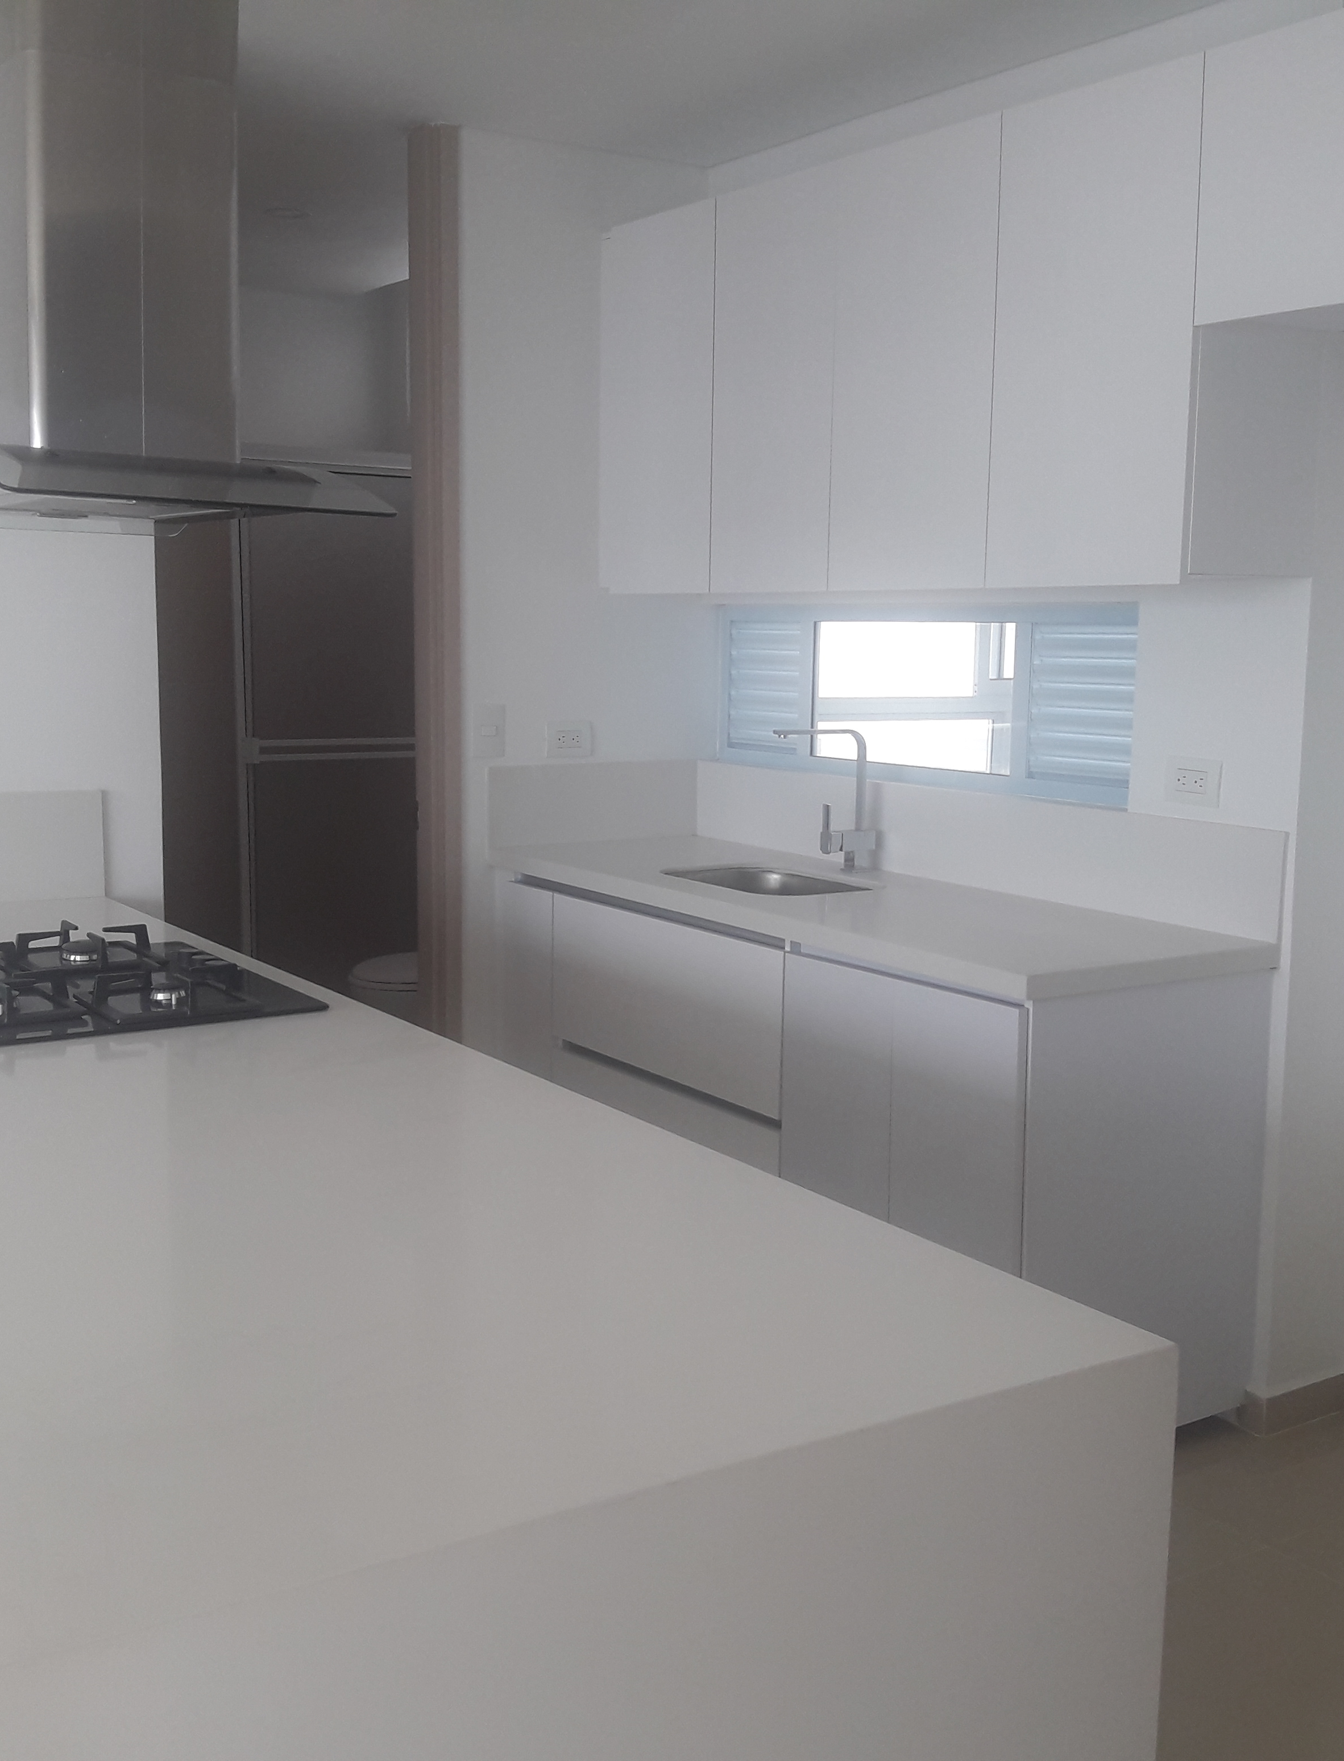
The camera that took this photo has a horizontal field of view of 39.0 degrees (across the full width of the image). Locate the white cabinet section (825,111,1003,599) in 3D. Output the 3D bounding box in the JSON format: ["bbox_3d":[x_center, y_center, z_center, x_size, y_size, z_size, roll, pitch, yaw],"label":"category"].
[{"bbox_3d":[0.576,-0.971,3.642,0.319,0.821,0.463,-5,9,-33],"label":"white cabinet section"}]

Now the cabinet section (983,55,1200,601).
[{"bbox_3d":[0.827,-0.915,3.259,0.319,0.821,0.459,-5,9,-33],"label":"cabinet section"}]

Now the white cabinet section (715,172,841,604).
[{"bbox_3d":[0.337,-1.024,4.007,0.319,0.821,0.417,-5,9,-33],"label":"white cabinet section"}]

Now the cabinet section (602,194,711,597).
[{"bbox_3d":[0.097,-1.077,4.372,0.319,0.821,0.465,-5,9,-33],"label":"cabinet section"}]

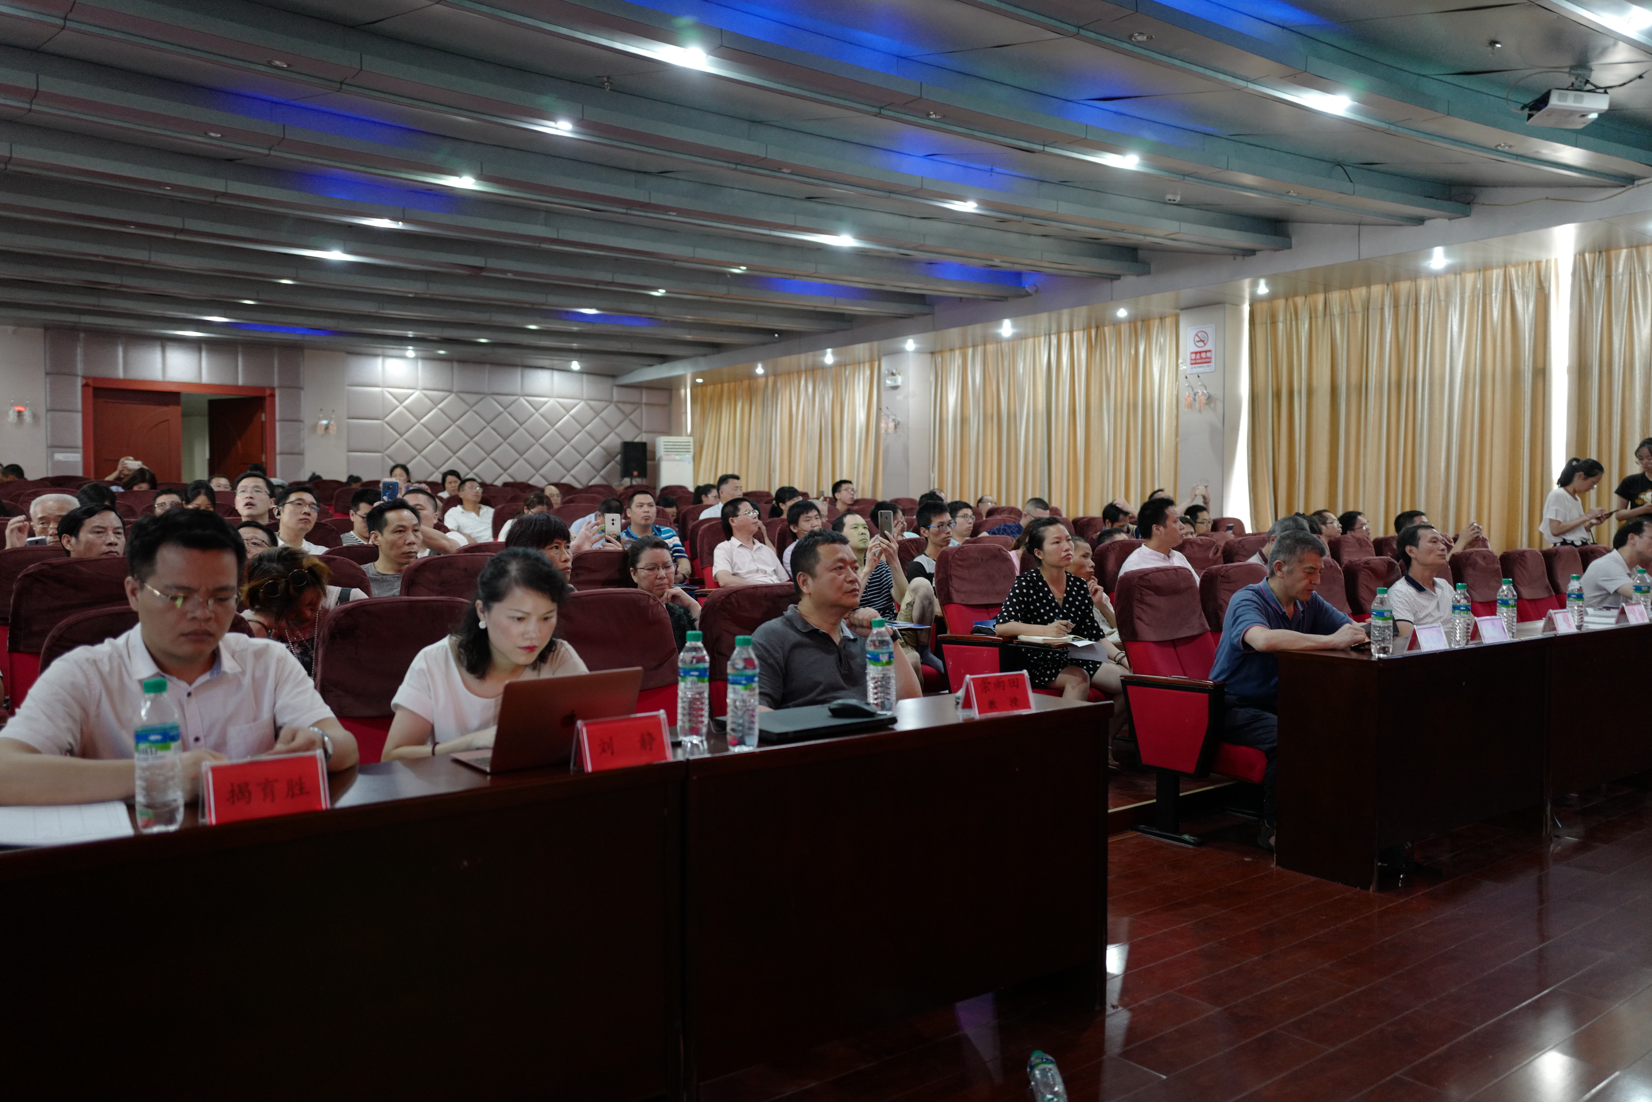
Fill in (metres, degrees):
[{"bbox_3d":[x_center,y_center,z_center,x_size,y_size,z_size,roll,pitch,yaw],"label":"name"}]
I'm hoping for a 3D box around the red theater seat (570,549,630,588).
[{"bbox_3d":[-0.588,0.517,4.454,0.577,1.022,0.634,-1,3,-38],"label":"red theater seat"}]

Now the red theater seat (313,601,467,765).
[{"bbox_3d":[-0.941,0.637,3.167,0.586,1.020,0.656,-1,2,-39],"label":"red theater seat"}]

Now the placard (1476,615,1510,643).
[{"bbox_3d":[2.483,0.294,4.809,0.180,0.091,0.067,-1,2,-34],"label":"placard"}]

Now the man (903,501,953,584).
[{"bbox_3d":[0.663,0.339,6.462,0.500,1.160,0.800,-1,2,-37],"label":"man"}]

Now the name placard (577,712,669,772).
[{"bbox_3d":[-0.383,0.357,2.424,0.180,0.091,0.067,-1,2,-39],"label":"name placard"}]

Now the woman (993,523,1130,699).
[{"bbox_3d":[1.026,0.404,5.621,0.566,1.121,0.667,-1,2,-33],"label":"woman"}]

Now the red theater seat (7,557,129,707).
[{"bbox_3d":[-1.873,0.547,3.460,0.577,1.022,0.634,-1,3,-38],"label":"red theater seat"}]

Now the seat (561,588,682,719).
[{"bbox_3d":[-0.479,0.633,3.547,0.577,1.022,0.634,-1,3,-38],"label":"seat"}]

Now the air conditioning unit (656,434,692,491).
[{"bbox_3d":[-2.231,-0.782,18.830,0.500,1.740,0.350,-1,2,-25],"label":"air conditioning unit"}]

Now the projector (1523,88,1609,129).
[{"bbox_3d":[3.932,-2.338,6.815,0.287,0.093,0.267,7,0,5],"label":"projector"}]

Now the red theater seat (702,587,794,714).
[{"bbox_3d":[-0.061,0.618,3.878,0.586,1.020,0.656,-1,2,-39],"label":"red theater seat"}]

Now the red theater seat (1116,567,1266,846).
[{"bbox_3d":[1.553,0.587,5.079,0.577,1.022,0.715,-1,3,-38],"label":"red theater seat"}]

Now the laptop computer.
[{"bbox_3d":[-0.538,0.317,2.473,0.281,0.190,0.276,-1,3,-38],"label":"laptop computer"}]

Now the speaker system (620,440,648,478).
[{"bbox_3d":[-2.715,-1.288,18.295,0.330,0.515,0.320,0,2,-18],"label":"speaker system"}]

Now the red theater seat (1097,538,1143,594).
[{"bbox_3d":[1.676,0.439,6.602,0.586,1.000,0.656,-1,2,-39],"label":"red theater seat"}]

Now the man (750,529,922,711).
[{"bbox_3d":[0.133,0.538,3.706,0.572,1.201,0.756,-1,3,-38],"label":"man"}]

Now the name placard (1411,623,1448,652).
[{"bbox_3d":[2.060,0.291,4.415,0.168,0.086,0.065,-1,2,-37],"label":"name placard"}]

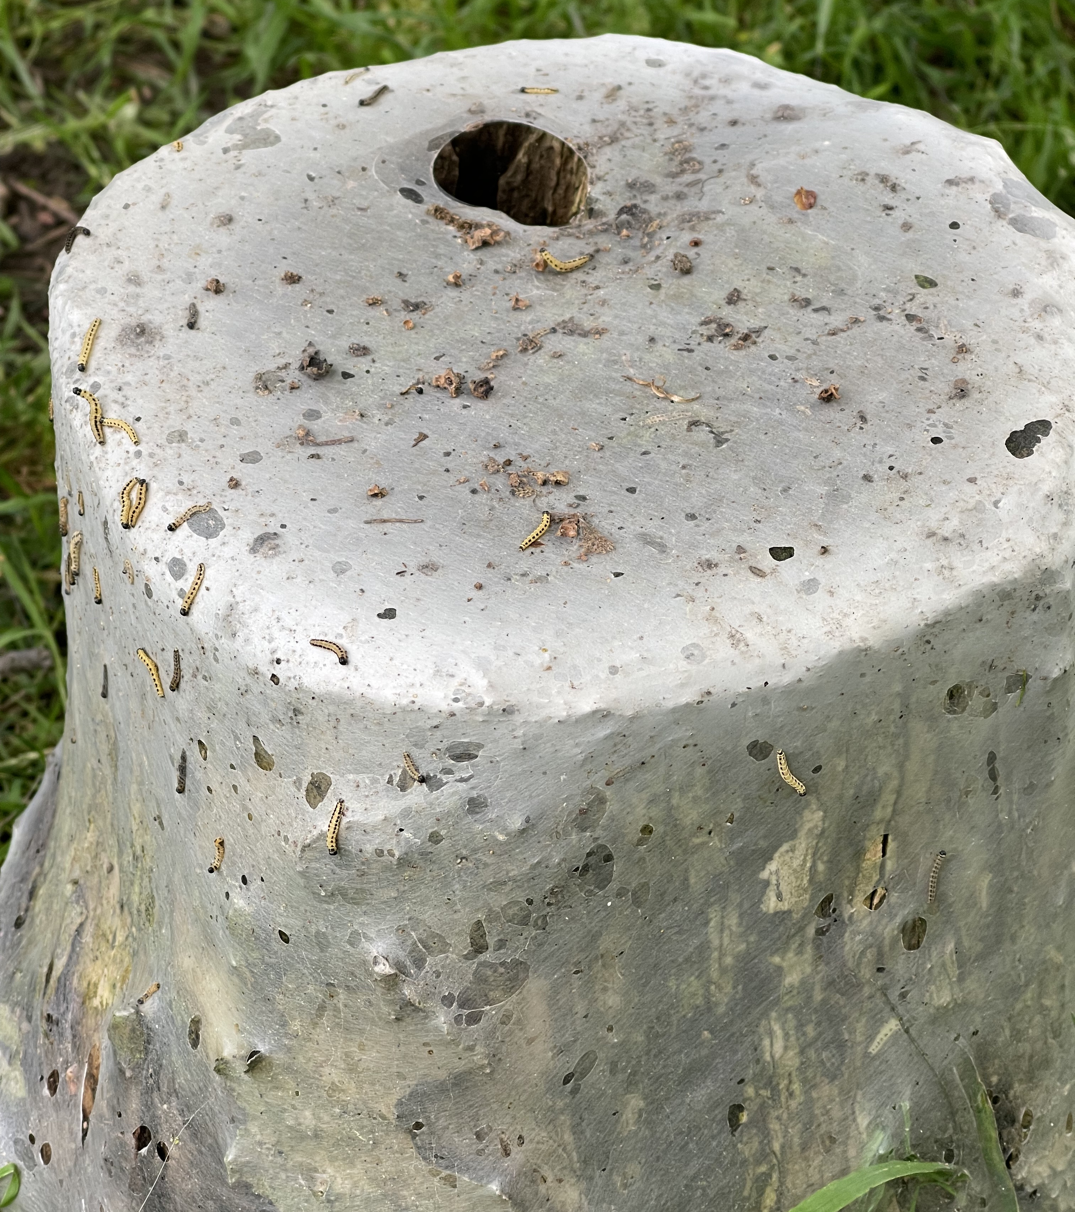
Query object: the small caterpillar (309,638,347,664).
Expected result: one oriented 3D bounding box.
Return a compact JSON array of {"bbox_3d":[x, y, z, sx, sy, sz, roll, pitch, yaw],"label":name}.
[{"bbox_3d":[-0.071,0.015,0.904,0.016,0.003,0.005,31,70,24],"label":"small caterpillar"}]

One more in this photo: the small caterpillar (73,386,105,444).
[{"bbox_3d":[-0.167,-0.072,0.995,0.007,0.003,0.026,-29,66,-2],"label":"small caterpillar"}]

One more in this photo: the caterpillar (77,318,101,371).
[{"bbox_3d":[-0.173,-0.101,1.025,0.004,0.003,0.024,6,64,15],"label":"caterpillar"}]

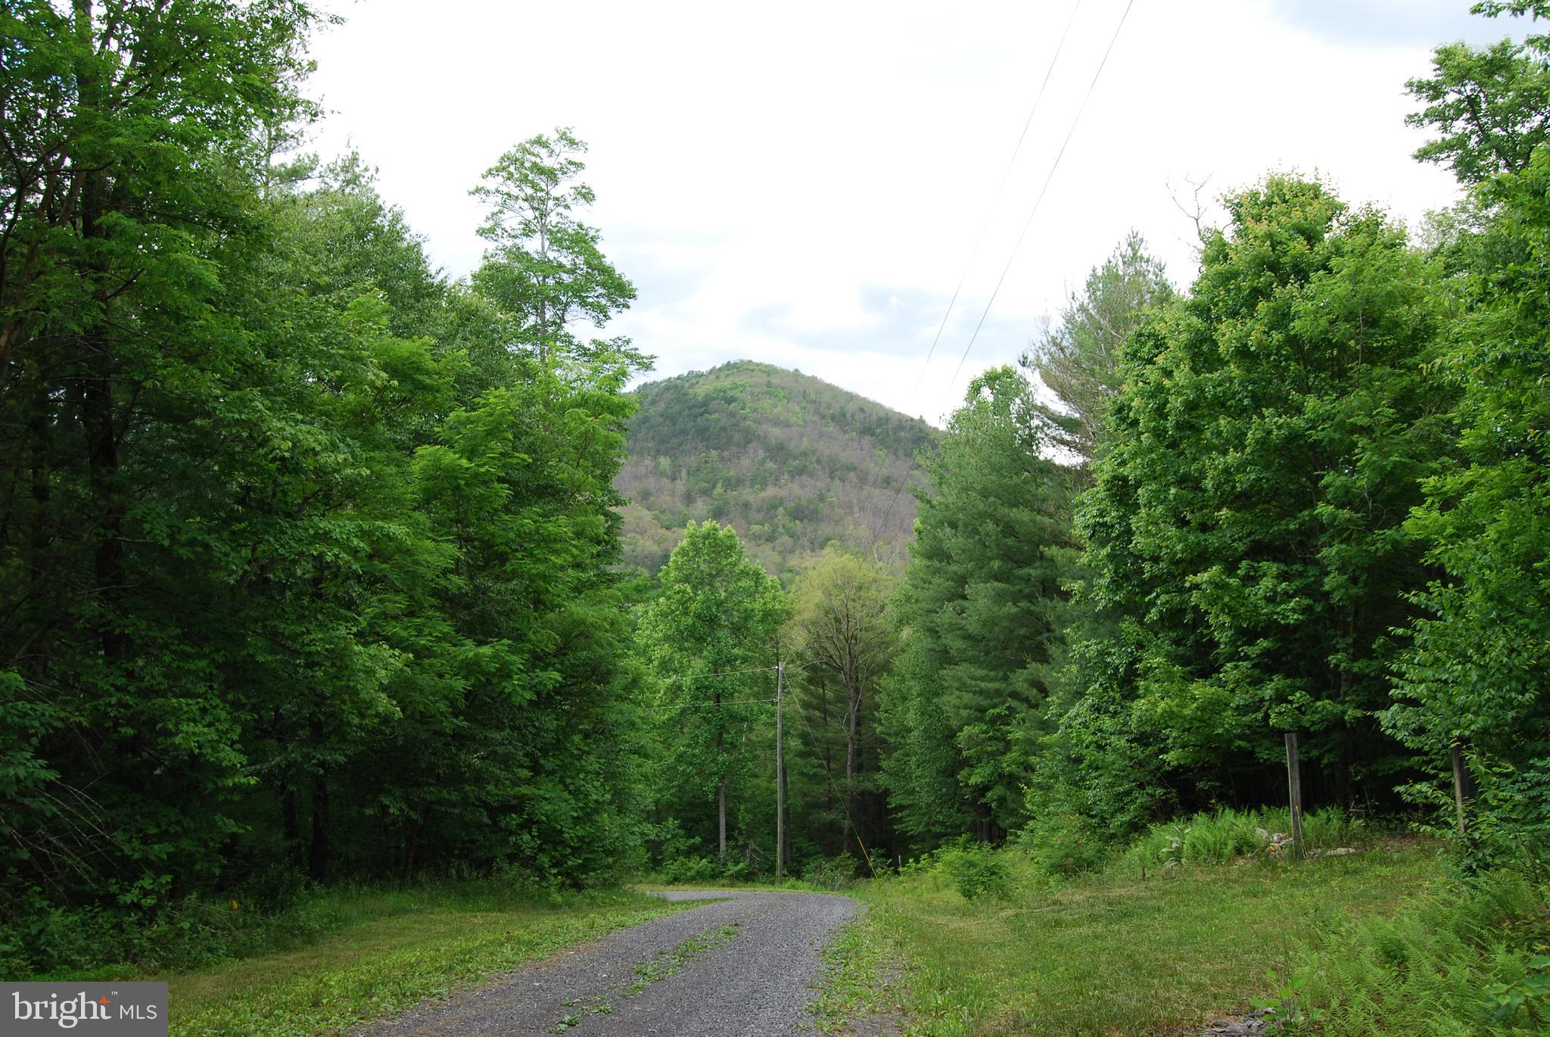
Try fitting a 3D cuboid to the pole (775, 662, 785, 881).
[{"bbox_3d":[0.227,10.178,52.316,0.260,8.709,0.260,0,-11,0],"label":"pole"}]

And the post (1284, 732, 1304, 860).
[{"bbox_3d":[6.888,3.678,17.152,0.130,1.627,0.130,-2,-11,11],"label":"post"}]

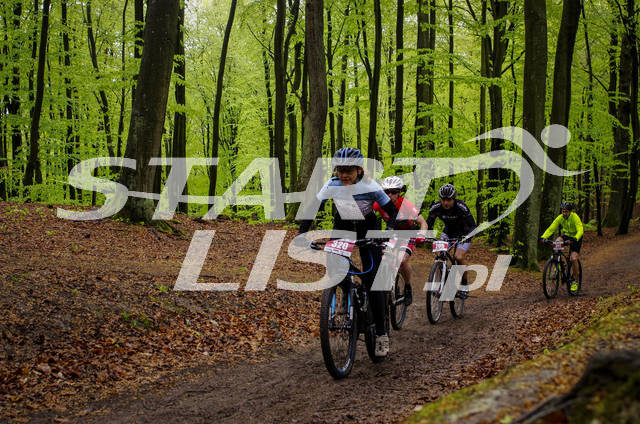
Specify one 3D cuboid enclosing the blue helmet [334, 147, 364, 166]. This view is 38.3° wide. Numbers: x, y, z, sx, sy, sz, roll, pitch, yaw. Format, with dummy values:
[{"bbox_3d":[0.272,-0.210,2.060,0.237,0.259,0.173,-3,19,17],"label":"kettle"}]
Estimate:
[{"bbox_3d":[0.211,-0.409,6.870,0.220,0.160,0.280,1,8,18],"label":"blue helmet"}]

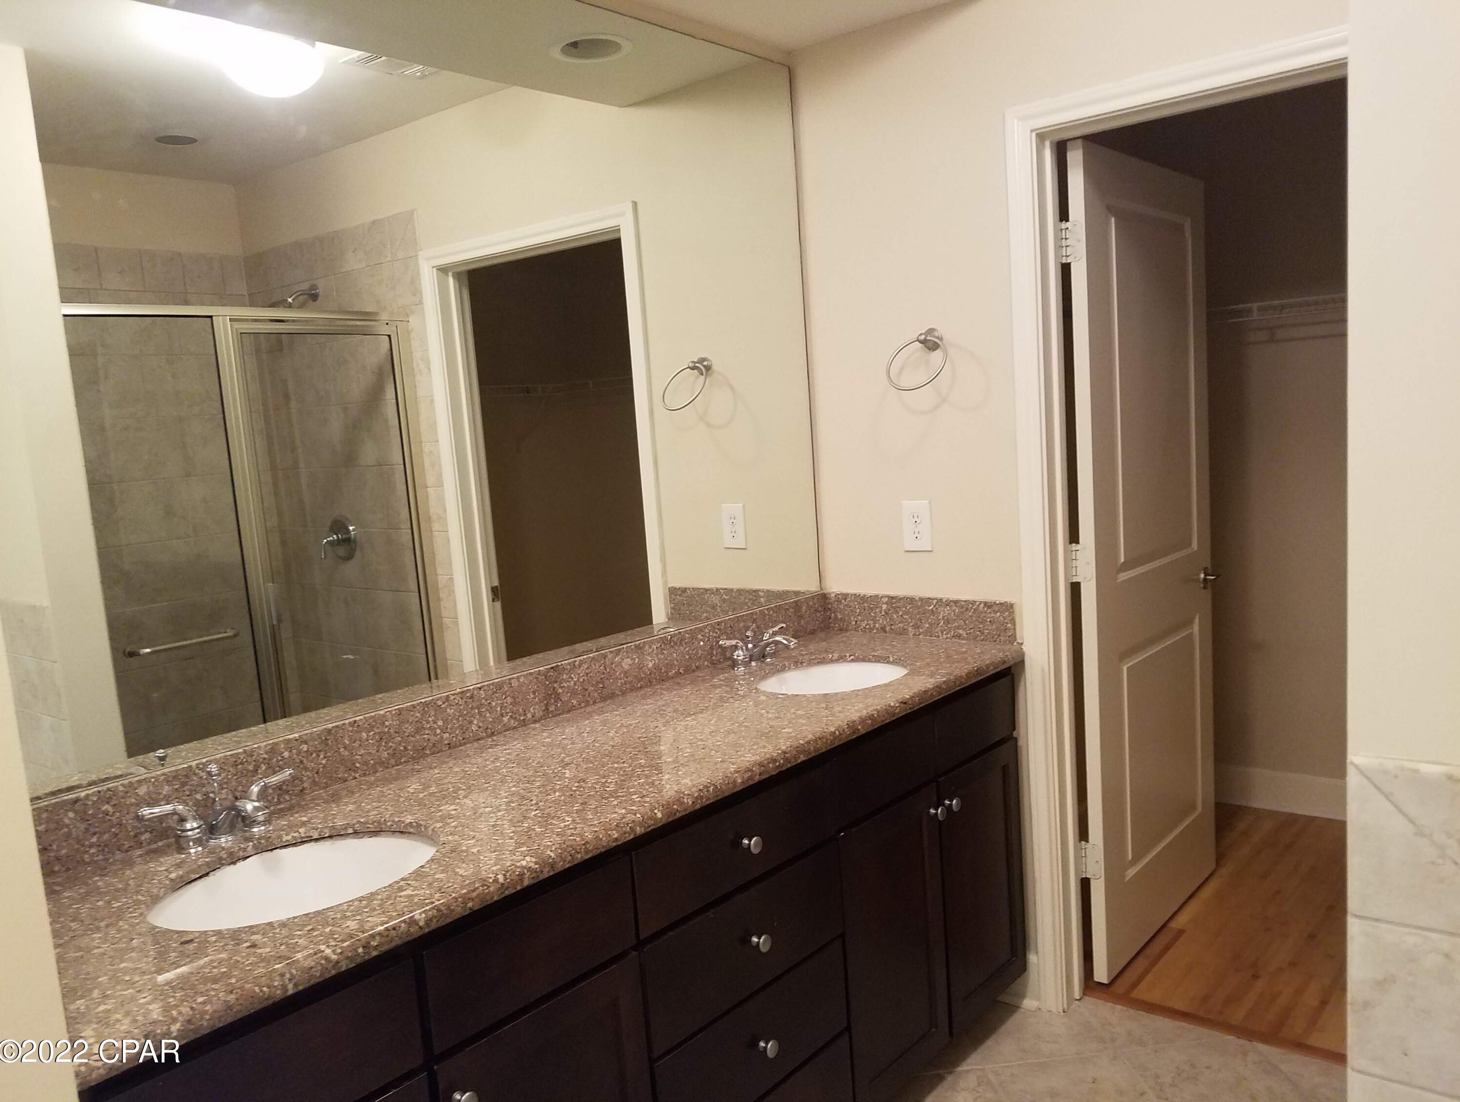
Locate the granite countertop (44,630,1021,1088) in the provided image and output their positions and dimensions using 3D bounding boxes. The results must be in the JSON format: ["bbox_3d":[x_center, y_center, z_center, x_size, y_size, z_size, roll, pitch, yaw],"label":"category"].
[{"bbox_3d":[-0.200,0.365,1.986,0.571,0.036,2.050,2,9,41],"label":"granite countertop"}]

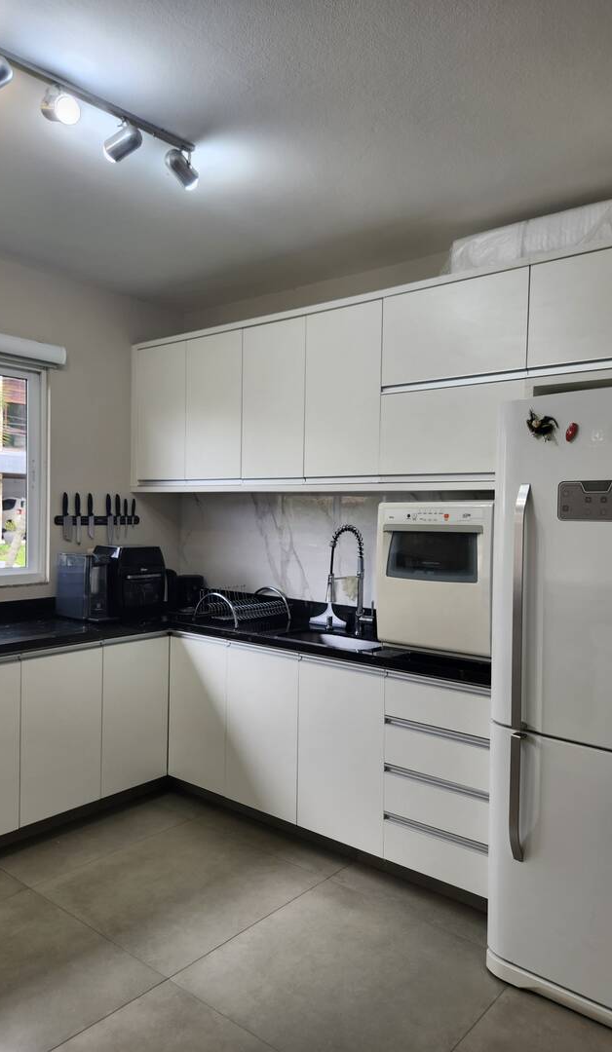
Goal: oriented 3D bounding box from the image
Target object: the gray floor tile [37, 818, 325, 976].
[{"bbox_3d":[-0.490,1.422,2.764,0.800,0.015,0.800,2,1,39],"label":"gray floor tile"}]

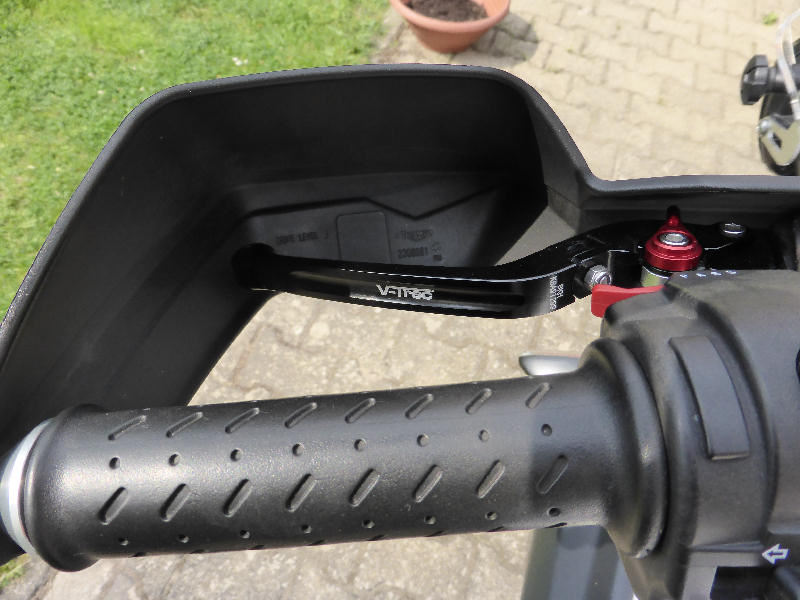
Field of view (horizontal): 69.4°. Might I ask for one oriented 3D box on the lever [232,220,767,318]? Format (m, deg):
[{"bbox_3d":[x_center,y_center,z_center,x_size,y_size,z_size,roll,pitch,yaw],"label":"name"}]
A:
[{"bbox_3d":[0.027,-0.011,0.201,0.183,0.022,0.041,-2,33,7],"label":"lever"}]

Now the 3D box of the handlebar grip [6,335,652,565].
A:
[{"bbox_3d":[-0.014,0.039,0.135,0.130,0.048,0.048,-5,57,2],"label":"handlebar grip"}]

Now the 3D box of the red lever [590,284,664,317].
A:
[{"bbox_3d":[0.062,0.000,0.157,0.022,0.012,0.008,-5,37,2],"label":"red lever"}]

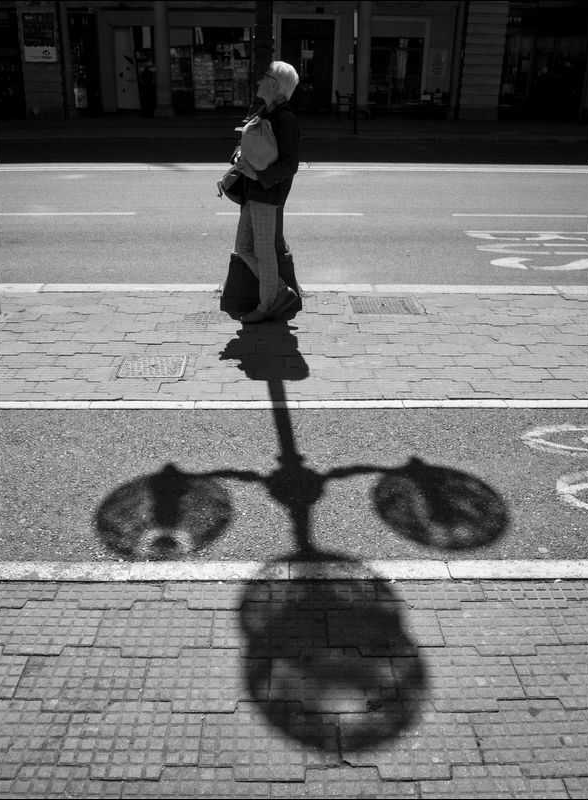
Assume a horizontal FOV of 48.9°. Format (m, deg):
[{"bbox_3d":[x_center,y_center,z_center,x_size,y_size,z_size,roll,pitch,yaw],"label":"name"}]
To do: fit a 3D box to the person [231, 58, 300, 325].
[{"bbox_3d":[-0.185,-1.271,4.208,0.500,1.650,0.500,0,27,0],"label":"person"}]

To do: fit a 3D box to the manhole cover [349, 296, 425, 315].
[{"bbox_3d":[0.708,-0.714,4.970,0.510,0.030,0.433,0,27,0],"label":"manhole cover"}]

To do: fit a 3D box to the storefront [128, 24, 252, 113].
[{"bbox_3d":[-3.630,-11.706,22.936,4.179,2.749,0.500,0,27,0],"label":"storefront"}]

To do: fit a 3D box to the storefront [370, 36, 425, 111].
[{"bbox_3d":[3.641,-11.553,22.957,1.730,2.326,0.400,0,27,0],"label":"storefront"}]

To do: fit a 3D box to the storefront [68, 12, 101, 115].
[{"bbox_3d":[-7.325,-11.811,22.827,0.949,3.168,0.400,0,27,0],"label":"storefront"}]

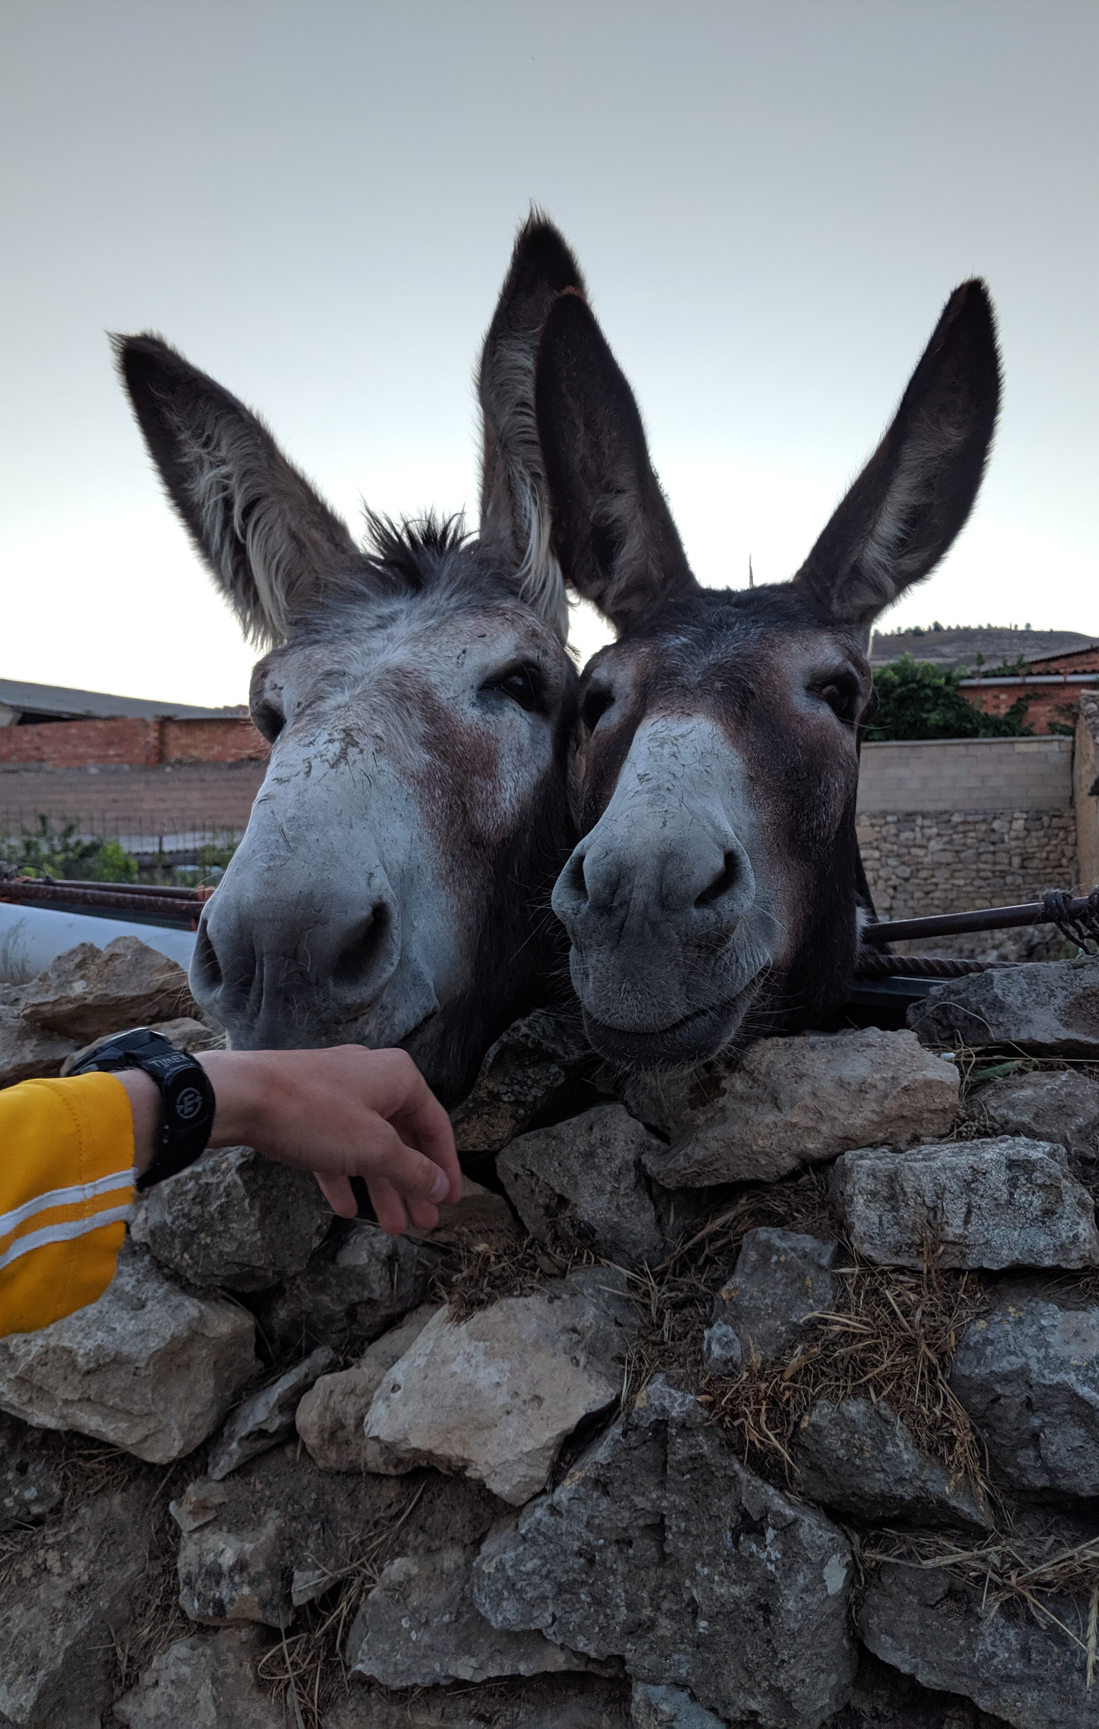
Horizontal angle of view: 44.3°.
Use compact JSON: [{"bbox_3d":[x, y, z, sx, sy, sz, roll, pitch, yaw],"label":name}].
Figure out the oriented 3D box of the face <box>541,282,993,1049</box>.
[{"bbox_3d":[0.152,-0.183,1.040,0.380,0.620,0.420,0,0,15],"label":"face"}]

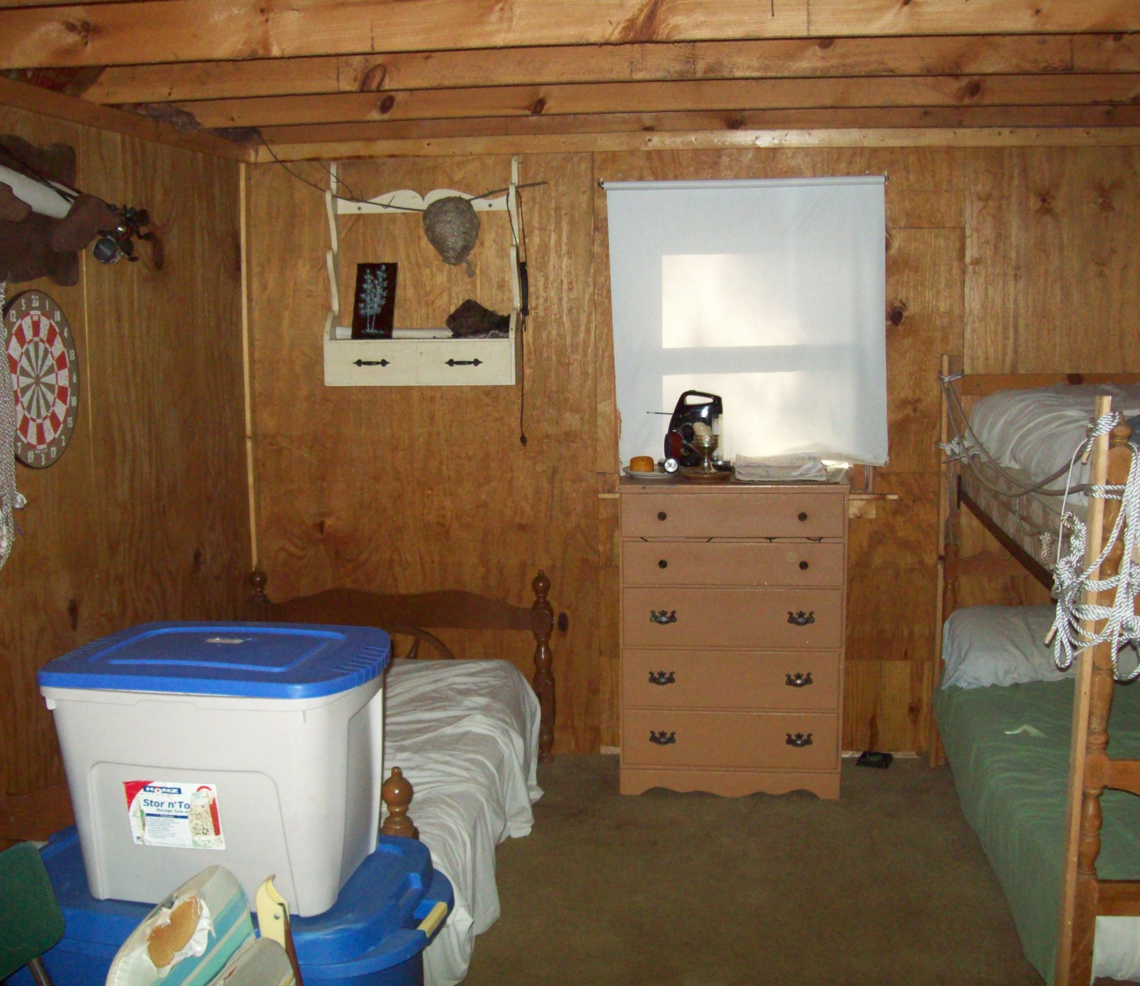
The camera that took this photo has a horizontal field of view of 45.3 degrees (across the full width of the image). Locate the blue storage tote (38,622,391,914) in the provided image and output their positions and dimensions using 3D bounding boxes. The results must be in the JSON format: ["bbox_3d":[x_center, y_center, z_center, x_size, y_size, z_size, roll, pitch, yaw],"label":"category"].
[{"bbox_3d":[-0.597,0.487,2.455,0.550,0.415,0.435,1,6,9],"label":"blue storage tote"}]

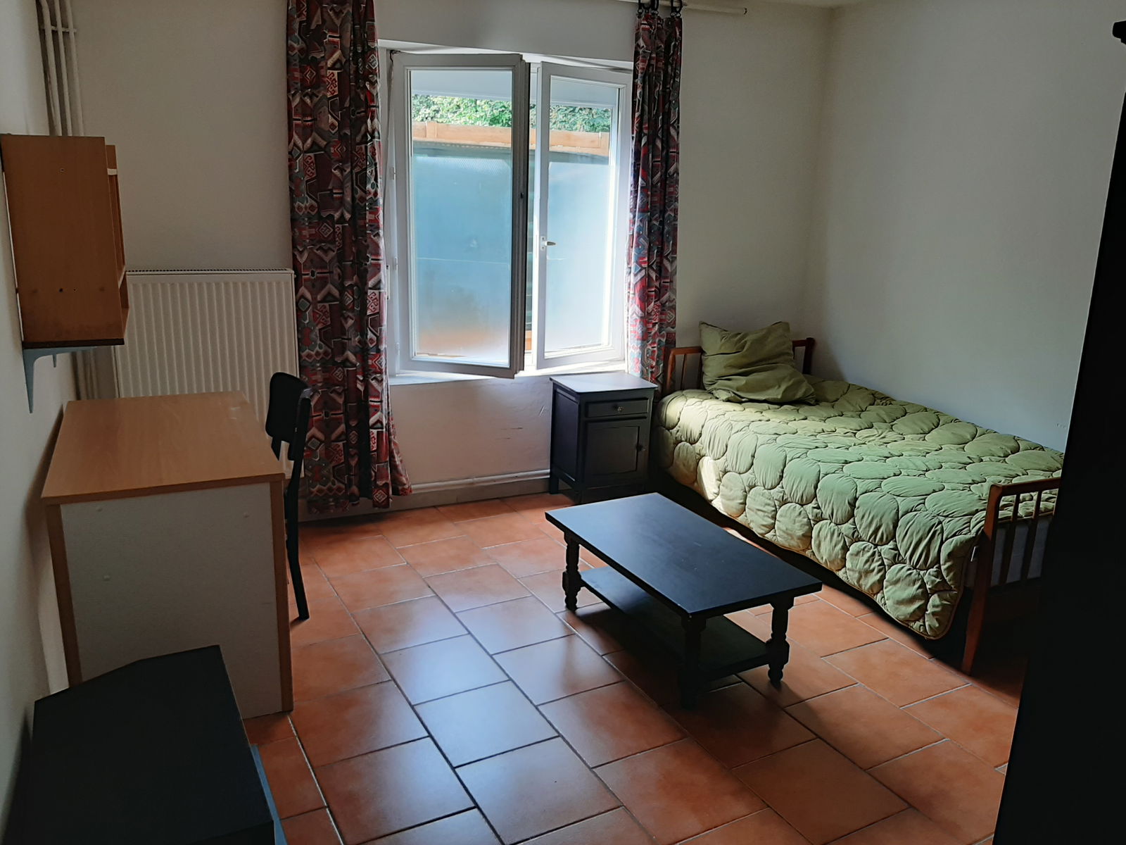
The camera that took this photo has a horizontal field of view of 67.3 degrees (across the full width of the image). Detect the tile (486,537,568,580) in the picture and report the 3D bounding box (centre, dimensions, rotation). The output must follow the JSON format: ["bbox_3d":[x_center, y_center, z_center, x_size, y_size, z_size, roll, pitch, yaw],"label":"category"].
[{"bbox_3d":[-0.122,0.593,3.678,0.332,0.012,0.332,-6,16,-28],"label":"tile"}]

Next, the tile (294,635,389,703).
[{"bbox_3d":[-0.769,0.802,2.760,0.332,0.010,0.327,-7,17,-29],"label":"tile"}]

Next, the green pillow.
[{"bbox_3d":[1.028,-0.325,4.494,0.560,0.460,0.190,-1,-14,-11],"label":"green pillow"}]

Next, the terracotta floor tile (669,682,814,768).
[{"bbox_3d":[0.526,0.911,2.571,0.335,0.010,0.335,-6,16,-28],"label":"terracotta floor tile"}]

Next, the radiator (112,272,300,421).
[{"bbox_3d":[-1.492,-0.169,3.590,0.712,0.922,0.102,-5,16,-25],"label":"radiator"}]

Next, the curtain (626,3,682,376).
[{"bbox_3d":[0.477,-0.884,4.399,0.270,2.340,0.120,-5,16,-25],"label":"curtain"}]

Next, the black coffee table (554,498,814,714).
[{"bbox_3d":[0.365,0.596,2.944,0.508,0.374,0.905,-6,16,-28],"label":"black coffee table"}]

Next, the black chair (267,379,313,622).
[{"bbox_3d":[-1.193,0.285,3.089,0.490,0.850,0.410,-8,17,-33],"label":"black chair"}]

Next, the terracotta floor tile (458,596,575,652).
[{"bbox_3d":[-0.177,0.740,3.088,0.332,0.012,0.332,-6,16,-28],"label":"terracotta floor tile"}]

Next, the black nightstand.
[{"bbox_3d":[0.192,0.098,4.300,0.434,0.622,0.349,-5,16,-23],"label":"black nightstand"}]

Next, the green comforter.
[{"bbox_3d":[1.355,0.235,3.808,1.018,0.507,1.942,-5,16,-24],"label":"green comforter"}]

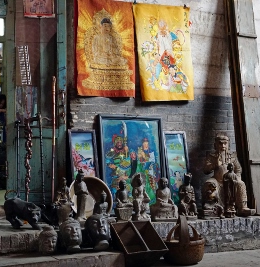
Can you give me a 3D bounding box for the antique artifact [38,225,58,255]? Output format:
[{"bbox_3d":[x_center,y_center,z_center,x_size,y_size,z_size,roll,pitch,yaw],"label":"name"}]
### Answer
[{"bbox_3d":[-0.606,0.792,4.300,0.155,0.230,0.165,0,-1,-32],"label":"antique artifact"}]

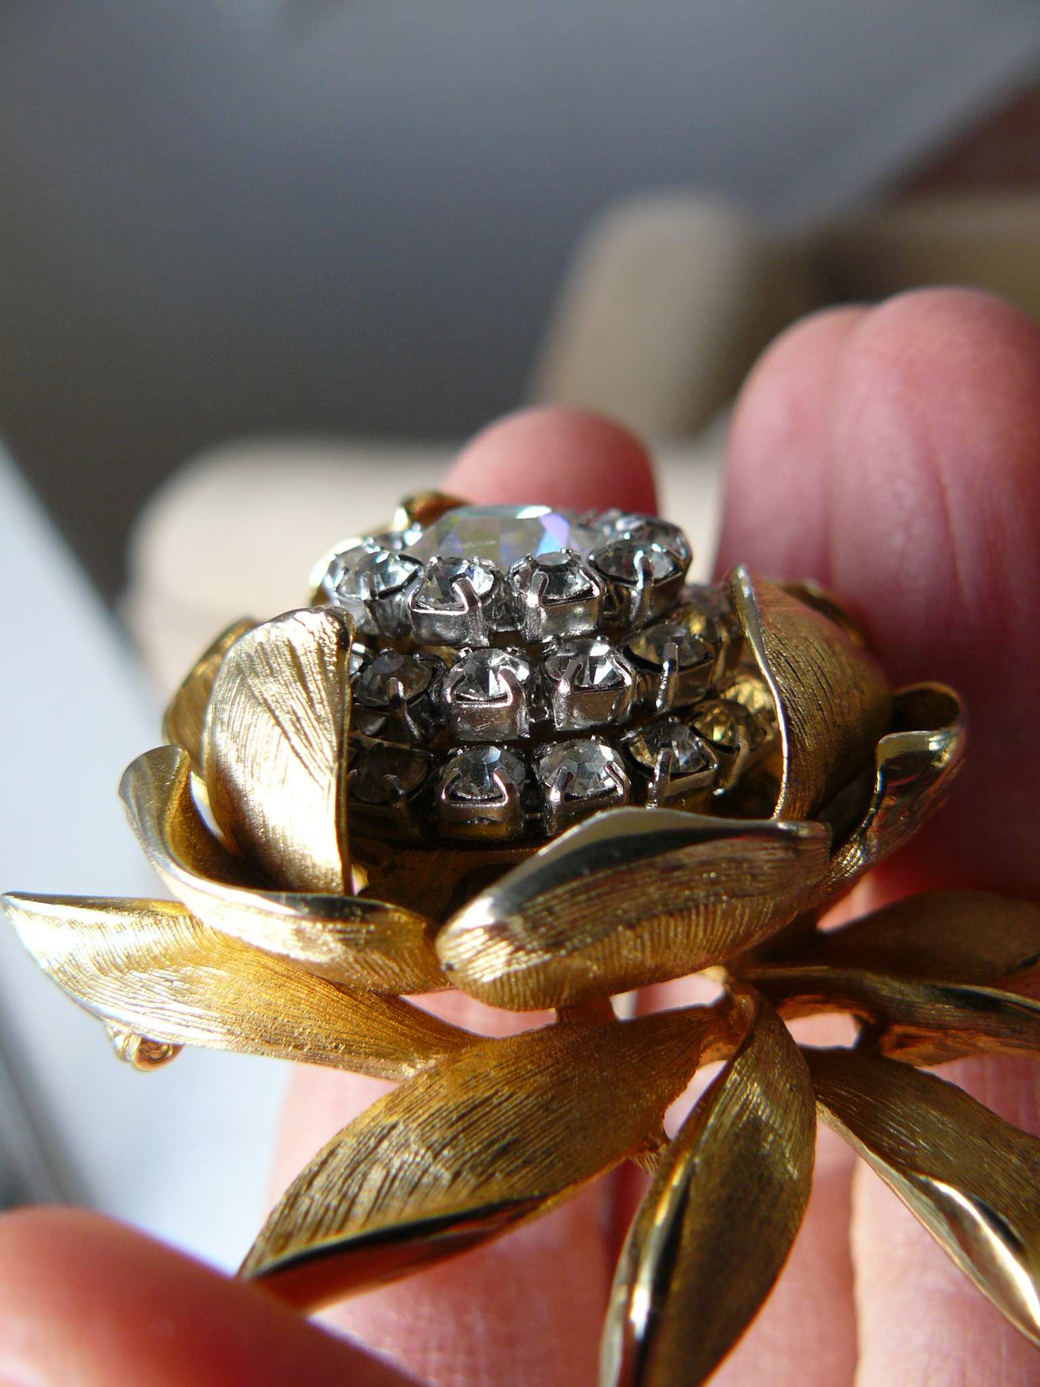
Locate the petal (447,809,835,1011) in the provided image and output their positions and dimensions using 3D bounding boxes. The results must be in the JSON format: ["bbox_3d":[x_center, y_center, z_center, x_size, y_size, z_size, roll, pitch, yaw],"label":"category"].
[{"bbox_3d":[0.007,0.011,0.077,0.023,0.010,0.007,-9,24,-15],"label":"petal"}]

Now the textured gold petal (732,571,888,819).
[{"bbox_3d":[0.019,0.000,0.090,0.006,0.019,0.017,-1,17,34],"label":"textured gold petal"}]

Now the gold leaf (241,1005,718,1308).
[{"bbox_3d":[-0.001,0.023,0.077,0.030,0.004,0.011,-22,43,-30],"label":"gold leaf"}]

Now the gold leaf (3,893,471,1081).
[{"bbox_3d":[-0.017,0.017,0.083,0.032,0.005,0.010,16,39,16],"label":"gold leaf"}]

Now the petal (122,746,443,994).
[{"bbox_3d":[-0.014,0.011,0.086,0.026,0.009,0.009,12,39,39],"label":"petal"}]

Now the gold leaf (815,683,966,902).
[{"bbox_3d":[0.023,0.005,0.091,0.007,0.009,0.022,31,31,18],"label":"gold leaf"}]

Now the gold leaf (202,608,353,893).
[{"bbox_3d":[-0.014,0.003,0.087,0.006,0.017,0.018,-7,17,-34],"label":"gold leaf"}]

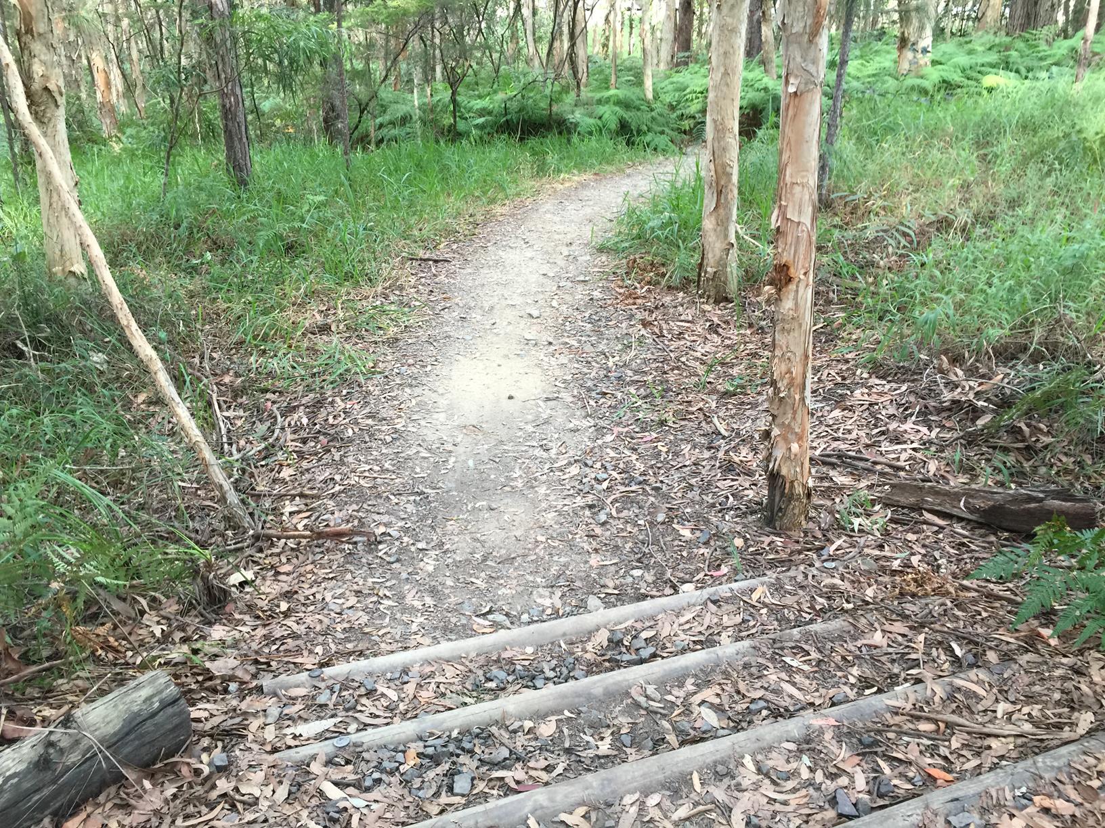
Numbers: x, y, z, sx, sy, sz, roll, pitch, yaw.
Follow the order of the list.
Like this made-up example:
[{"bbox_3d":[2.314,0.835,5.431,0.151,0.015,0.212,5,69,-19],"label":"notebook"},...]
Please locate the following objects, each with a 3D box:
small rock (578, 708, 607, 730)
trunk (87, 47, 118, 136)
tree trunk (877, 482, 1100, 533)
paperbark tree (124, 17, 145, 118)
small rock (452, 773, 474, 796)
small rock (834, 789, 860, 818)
[{"bbox_3d":[0.097,0.749,2.270,0.066,0.030,0.050,-1,20,0],"label":"small rock"},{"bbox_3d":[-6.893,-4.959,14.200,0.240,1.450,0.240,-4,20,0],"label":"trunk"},{"bbox_3d":[1.556,0.320,3.340,0.700,0.125,0.135,4,21,13],"label":"tree trunk"},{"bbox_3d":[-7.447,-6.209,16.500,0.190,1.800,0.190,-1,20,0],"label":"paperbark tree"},{"bbox_3d":[-0.200,0.829,2.070,0.046,0.034,0.042,1,20,6],"label":"small rock"},{"bbox_3d":[0.639,0.846,2.010,0.050,0.038,0.050,3,20,11],"label":"small rock"}]

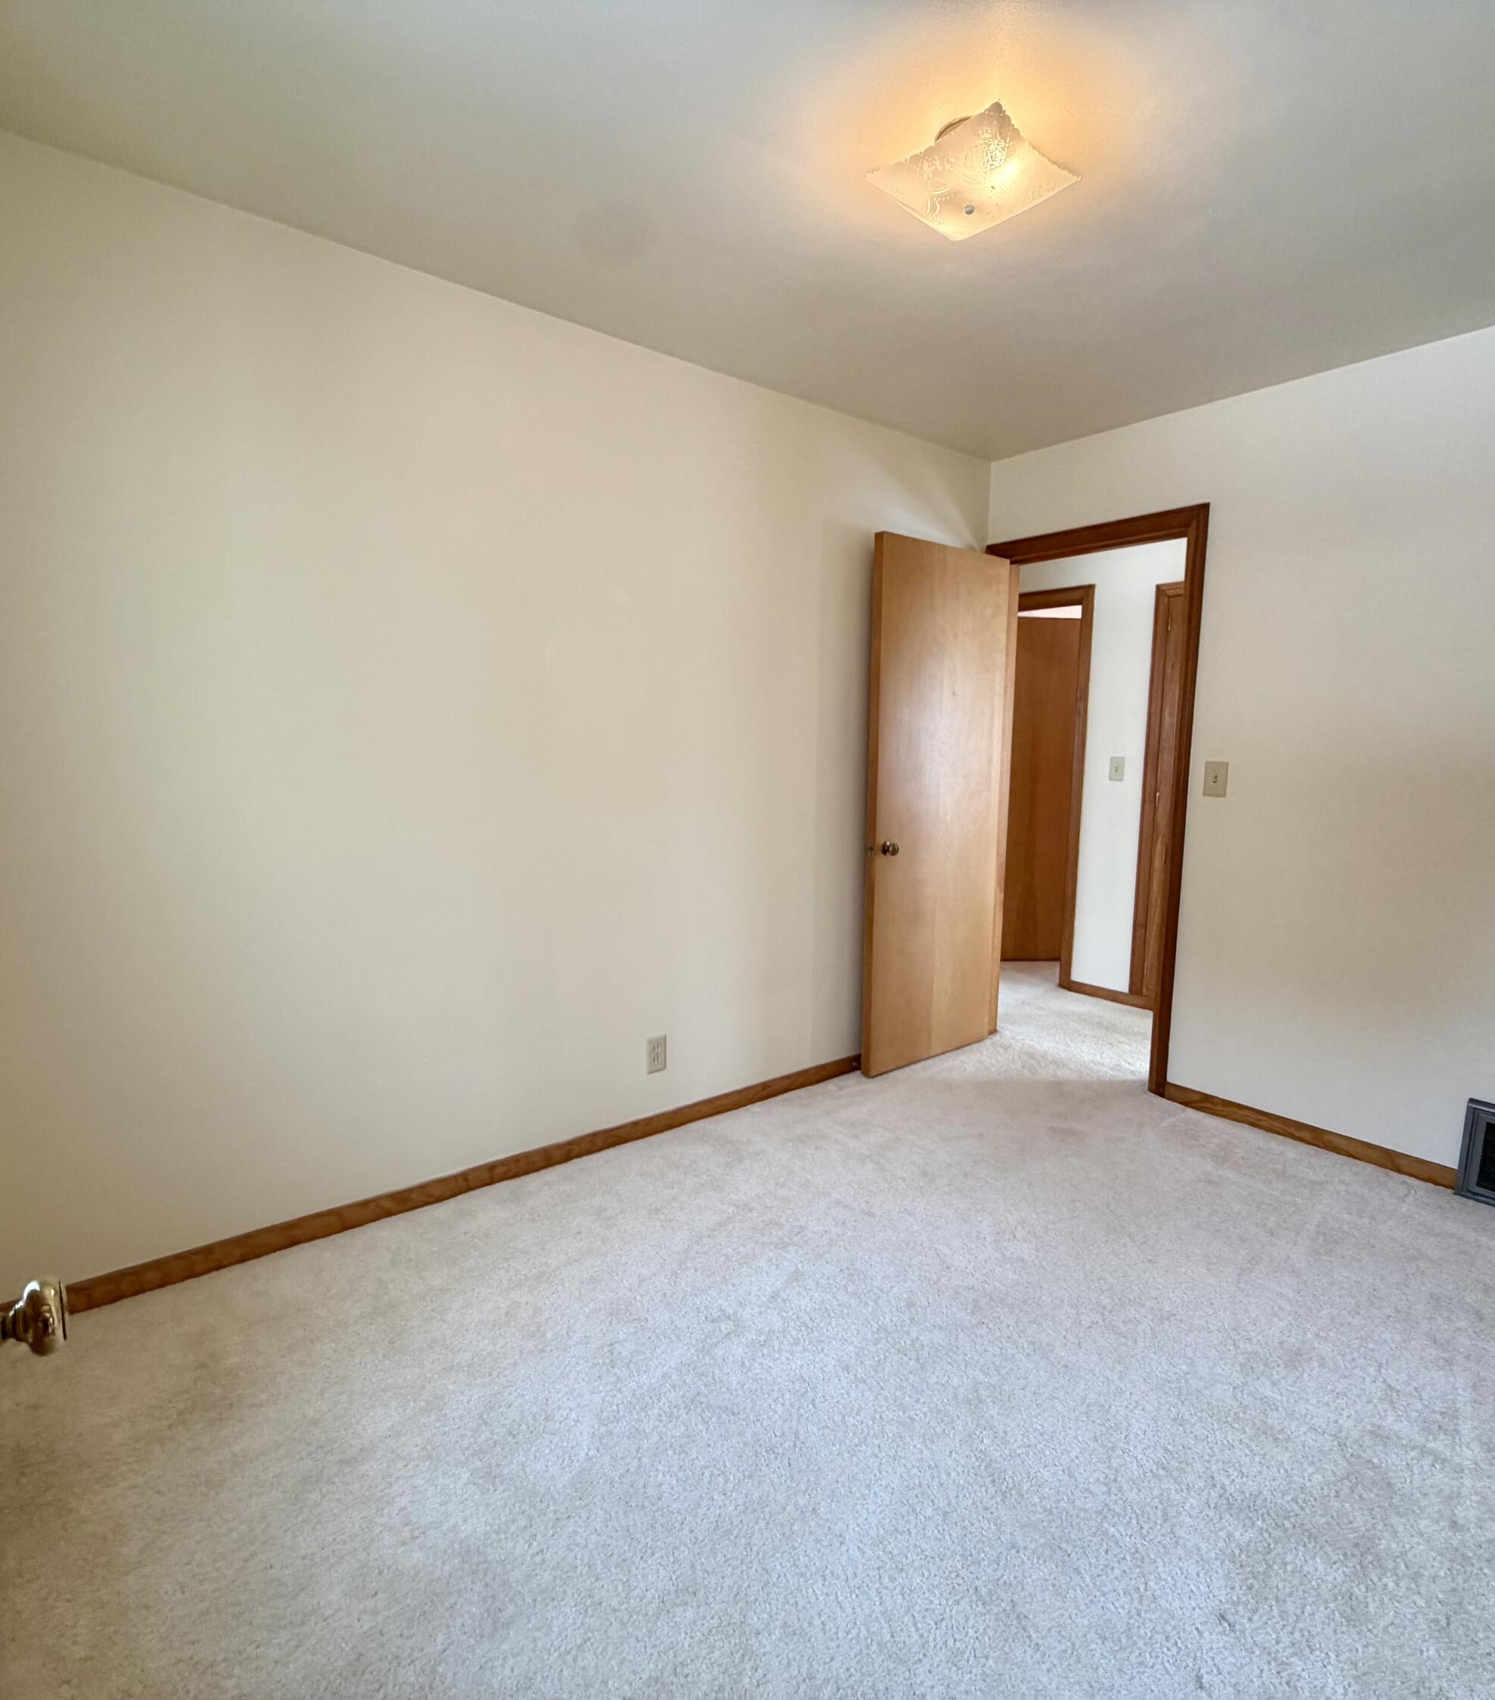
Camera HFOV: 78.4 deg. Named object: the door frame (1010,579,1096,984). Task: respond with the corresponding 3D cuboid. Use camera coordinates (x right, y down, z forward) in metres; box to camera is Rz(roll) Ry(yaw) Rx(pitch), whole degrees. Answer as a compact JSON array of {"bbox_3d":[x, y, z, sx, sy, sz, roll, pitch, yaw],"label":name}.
[{"bbox_3d":[1.508,-0.346,5.049,0.120,2.088,0.800,-5,9,-39],"label":"door frame"}]

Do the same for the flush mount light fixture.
[{"bbox_3d":[0.444,-1.304,1.796,0.305,0.115,0.305,-6,10,-43],"label":"flush mount light fixture"}]

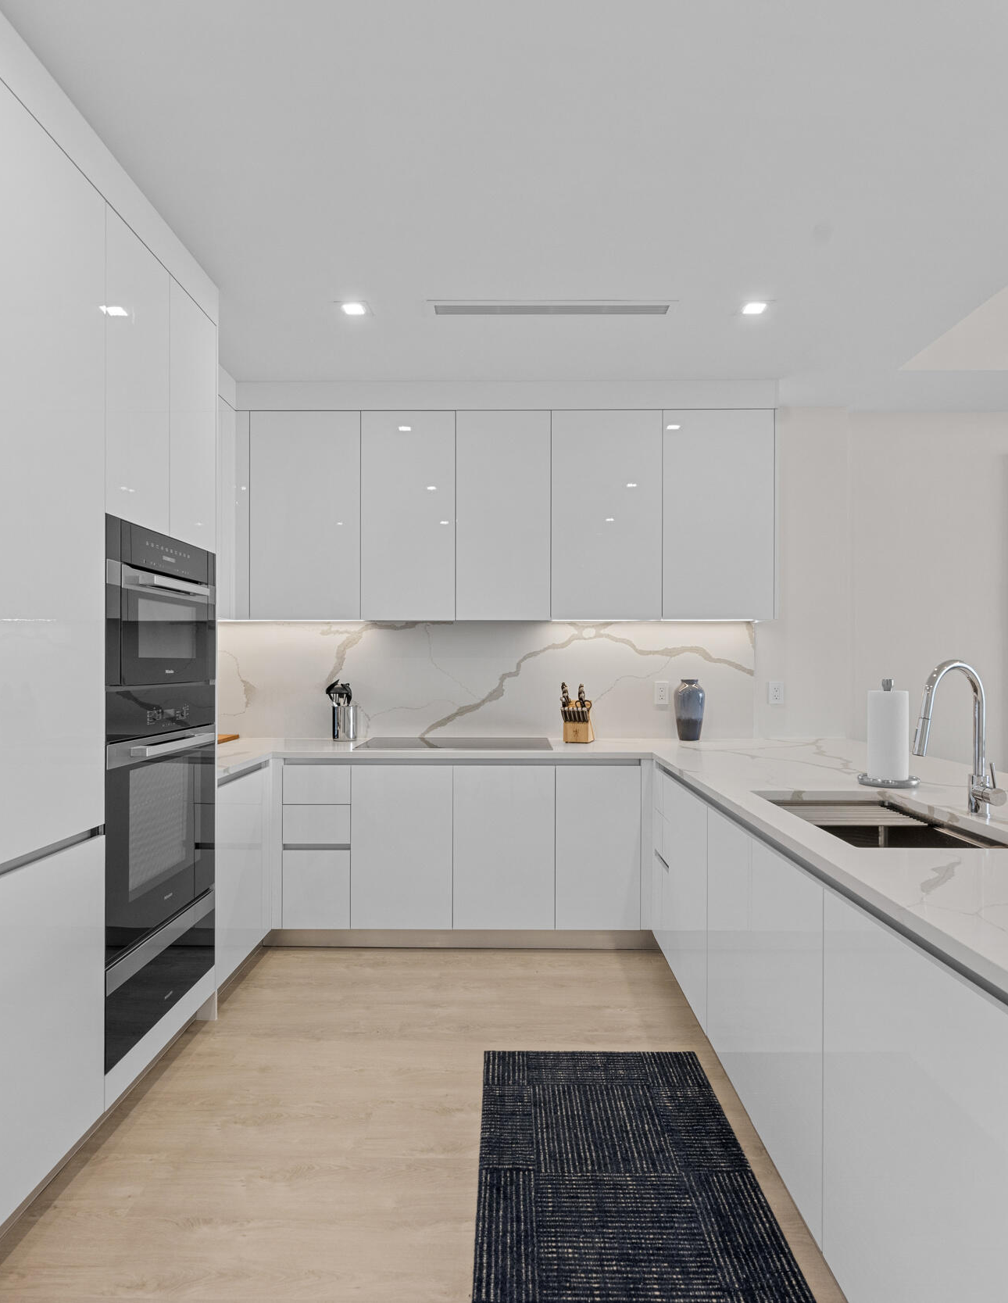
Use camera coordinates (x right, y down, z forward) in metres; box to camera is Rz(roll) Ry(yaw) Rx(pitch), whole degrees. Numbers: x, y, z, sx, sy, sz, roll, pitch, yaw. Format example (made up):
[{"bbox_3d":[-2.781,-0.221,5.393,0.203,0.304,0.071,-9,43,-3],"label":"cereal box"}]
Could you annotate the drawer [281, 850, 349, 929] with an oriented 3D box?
[{"bbox_3d":[-0.859,1.099,3.800,0.320,0.366,0.580,0,0,1],"label":"drawer"}]

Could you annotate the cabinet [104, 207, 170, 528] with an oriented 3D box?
[{"bbox_3d":[-1.373,-0.790,2.259,0.600,0.842,0.390,0,-1,1],"label":"cabinet"}]

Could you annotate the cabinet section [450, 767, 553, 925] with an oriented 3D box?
[{"bbox_3d":[0.006,0.903,3.787,0.470,0.753,0.580,0,0,1],"label":"cabinet section"}]

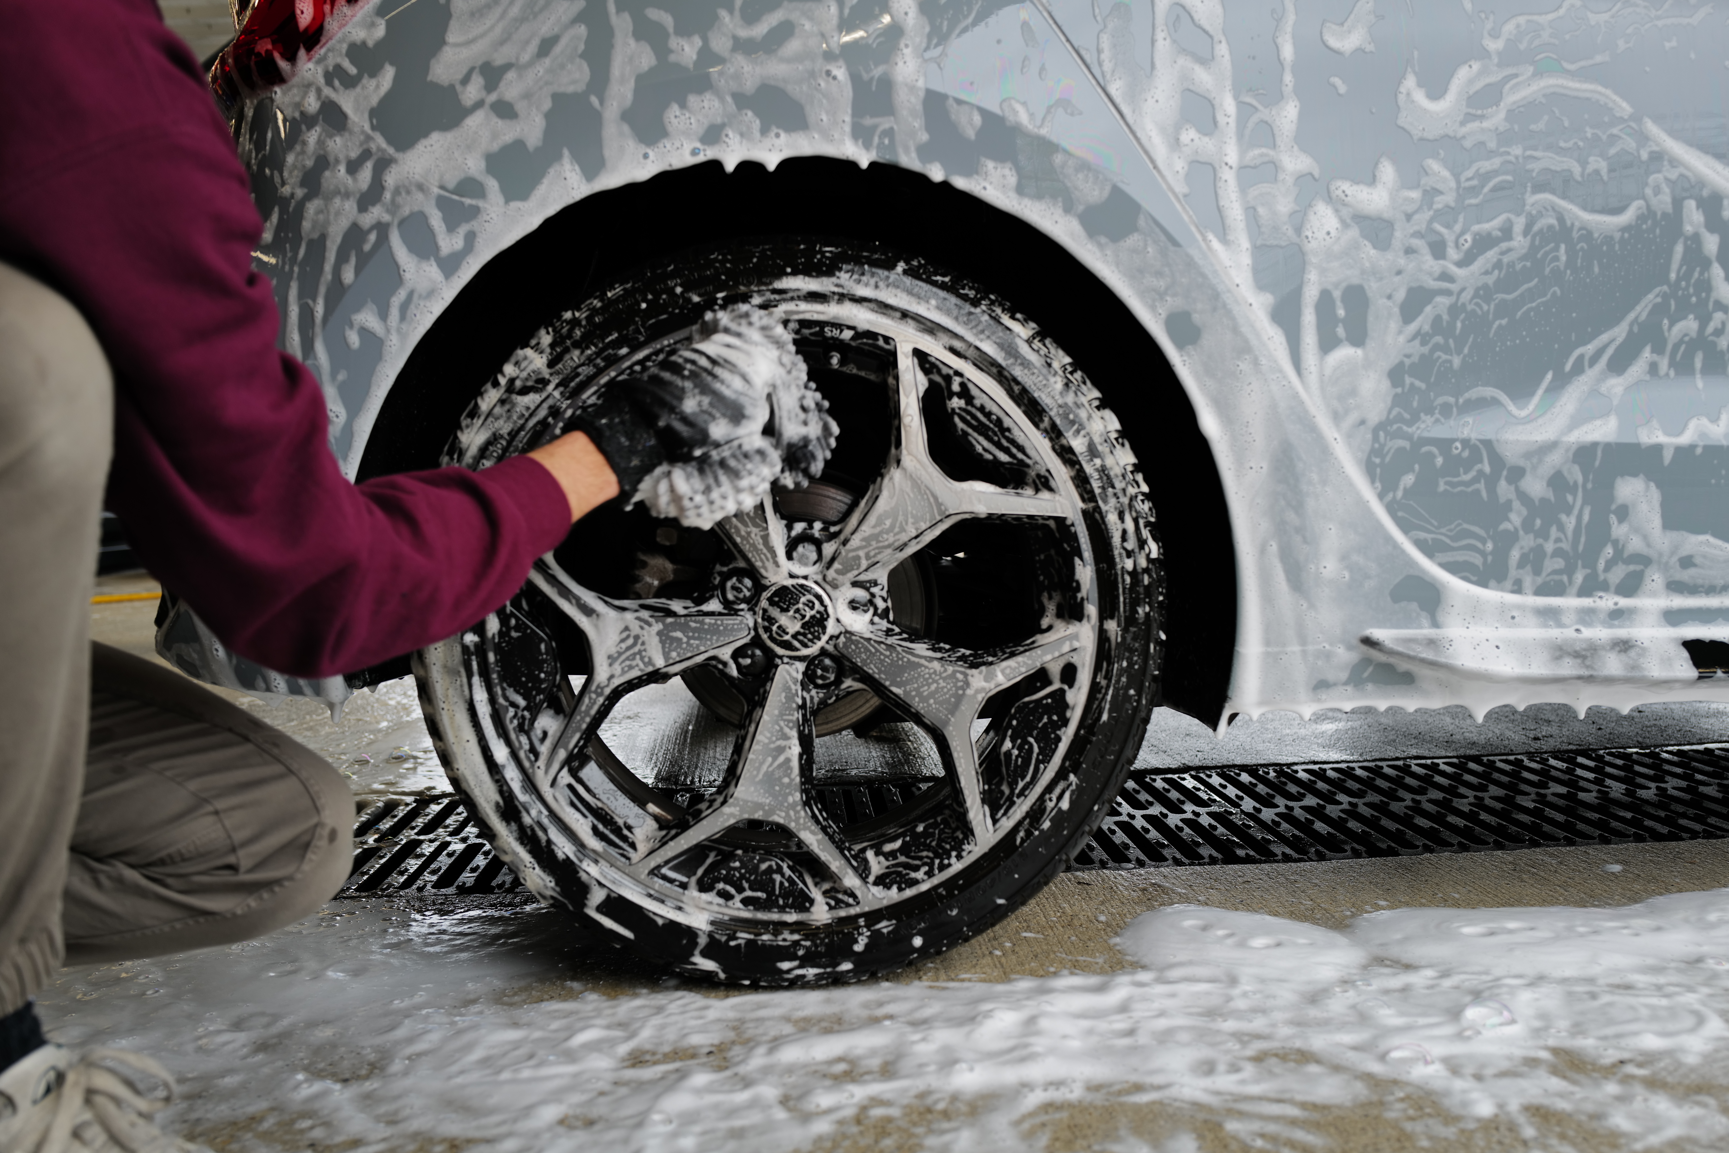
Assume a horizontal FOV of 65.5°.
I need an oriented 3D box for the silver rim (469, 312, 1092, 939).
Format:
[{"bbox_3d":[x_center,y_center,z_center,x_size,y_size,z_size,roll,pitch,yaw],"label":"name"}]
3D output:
[{"bbox_3d":[-0.069,0.025,1.258,0.537,0.537,0.200,-2,5,-3],"label":"silver rim"}]

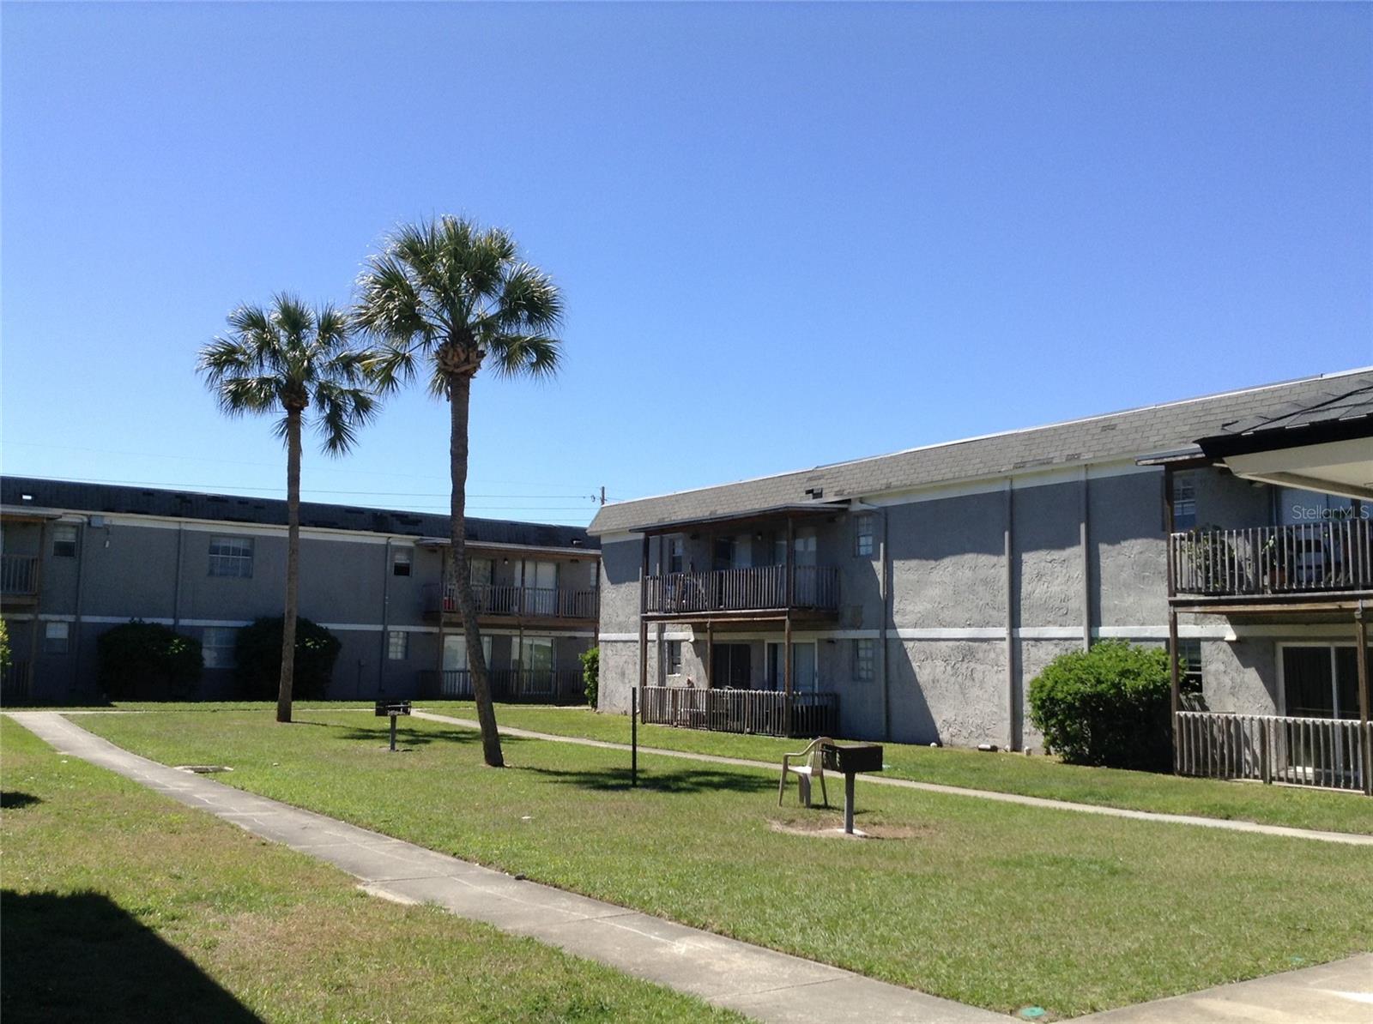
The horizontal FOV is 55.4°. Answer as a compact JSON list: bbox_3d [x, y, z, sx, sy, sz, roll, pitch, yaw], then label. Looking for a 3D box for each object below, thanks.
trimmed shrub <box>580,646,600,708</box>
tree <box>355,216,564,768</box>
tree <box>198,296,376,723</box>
[{"bbox_3d":[-2.441,4.845,38.122,1.300,1.850,1.300,1,-6,-4],"label":"trimmed shrub"},{"bbox_3d":[-3.755,-0.460,21.010,3.350,8.800,3.400,2,-7,-8],"label":"tree"},{"bbox_3d":[-9.402,-0.167,30.332,4.000,9.950,3.900,3,-7,-17],"label":"tree"}]

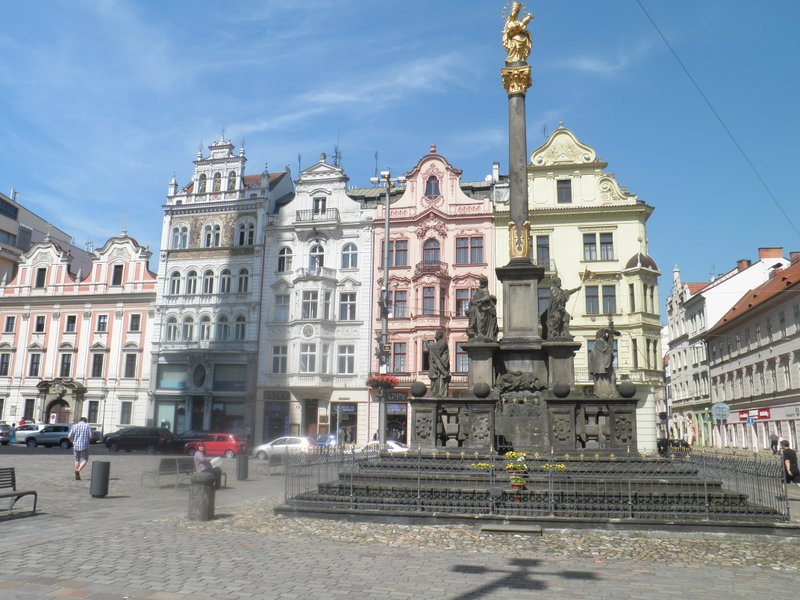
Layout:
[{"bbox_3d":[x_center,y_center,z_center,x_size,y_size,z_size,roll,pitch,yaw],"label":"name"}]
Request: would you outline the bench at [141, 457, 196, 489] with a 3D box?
[{"bbox_3d":[-6.470,4.831,18.200,0.620,0.800,1.850,-1,-11,12],"label":"bench"}]

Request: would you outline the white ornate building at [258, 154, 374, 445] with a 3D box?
[{"bbox_3d":[-5.211,0.659,55.749,8.930,23.210,11.000,-1,-11,12],"label":"white ornate building"}]

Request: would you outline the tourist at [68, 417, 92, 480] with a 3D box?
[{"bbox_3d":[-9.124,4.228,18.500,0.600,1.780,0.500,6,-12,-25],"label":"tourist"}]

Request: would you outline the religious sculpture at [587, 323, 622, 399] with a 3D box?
[{"bbox_3d":[4.382,1.278,13.833,0.650,1.639,0.550,-5,-13,29],"label":"religious sculpture"}]

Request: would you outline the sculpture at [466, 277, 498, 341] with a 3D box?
[{"bbox_3d":[1.914,0.214,15.057,0.756,1.562,0.500,-2,-12,15],"label":"sculpture"}]

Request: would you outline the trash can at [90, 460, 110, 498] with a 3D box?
[{"bbox_3d":[-6.650,3.976,14.376,0.410,0.753,0.410,1,-11,0],"label":"trash can"}]

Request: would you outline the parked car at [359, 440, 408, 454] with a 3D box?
[{"bbox_3d":[-1.370,9.709,41.395,4.400,1.450,1.750,-2,-12,12],"label":"parked car"}]

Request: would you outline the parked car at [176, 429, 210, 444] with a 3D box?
[{"bbox_3d":[-13.940,9.945,46.000,4.200,1.450,1.750,-1,-11,12],"label":"parked car"}]

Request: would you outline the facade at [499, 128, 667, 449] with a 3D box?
[{"bbox_3d":[13.411,-0.158,51.836,10.840,24.140,12.000,-1,-11,12],"label":"facade"}]

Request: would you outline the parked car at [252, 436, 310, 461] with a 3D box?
[{"bbox_3d":[-7.257,9.252,40.300,3.900,1.460,1.700,-1,-11,12],"label":"parked car"}]

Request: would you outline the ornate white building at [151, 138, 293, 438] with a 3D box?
[{"bbox_3d":[-15.314,-0.211,61.296,10.012,27.727,10.000,-2,-12,12],"label":"ornate white building"}]

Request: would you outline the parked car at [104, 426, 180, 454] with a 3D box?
[{"bbox_3d":[-15.613,8.587,39.326,4.300,1.550,1.780,-2,-12,12],"label":"parked car"}]

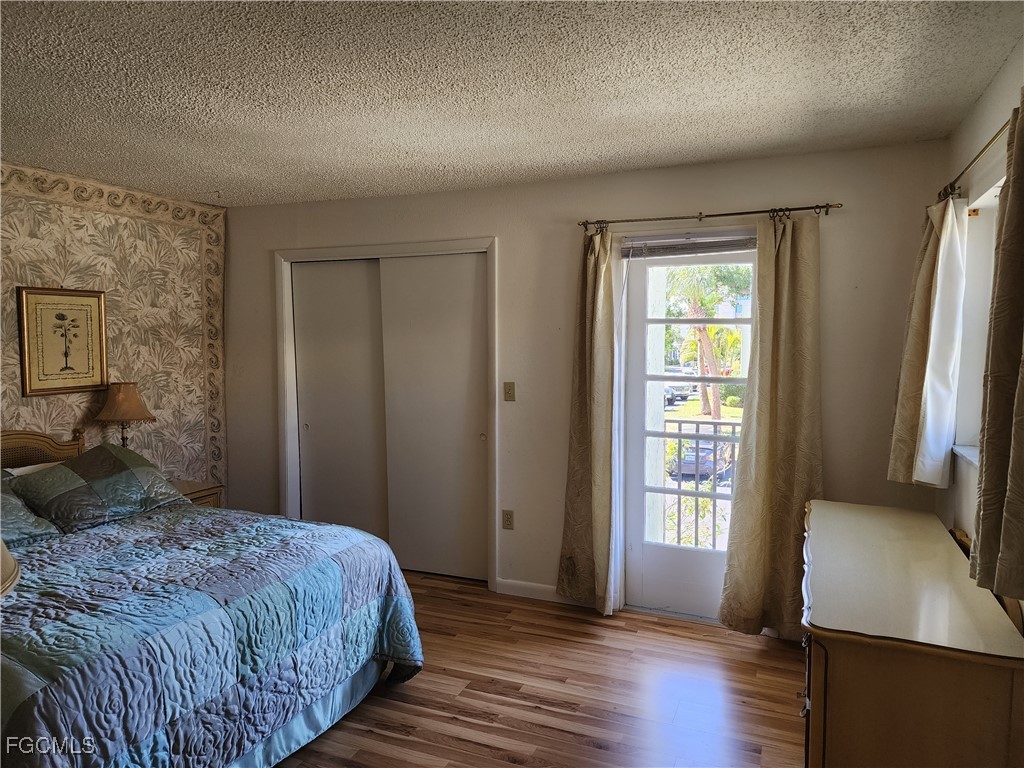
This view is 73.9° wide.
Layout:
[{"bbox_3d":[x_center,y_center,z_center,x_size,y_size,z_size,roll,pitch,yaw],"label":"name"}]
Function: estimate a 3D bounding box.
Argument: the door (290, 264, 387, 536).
[{"bbox_3d":[-1.149,0.190,4.637,0.765,2.030,0.040,1,4,22],"label":"door"}]

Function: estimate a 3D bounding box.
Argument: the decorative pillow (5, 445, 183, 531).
[{"bbox_3d":[-2.122,0.515,3.567,0.460,0.180,0.680,42,17,14],"label":"decorative pillow"}]

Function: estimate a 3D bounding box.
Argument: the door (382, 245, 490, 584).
[{"bbox_3d":[-0.479,0.209,4.319,0.770,2.030,0.040,1,4,22],"label":"door"}]

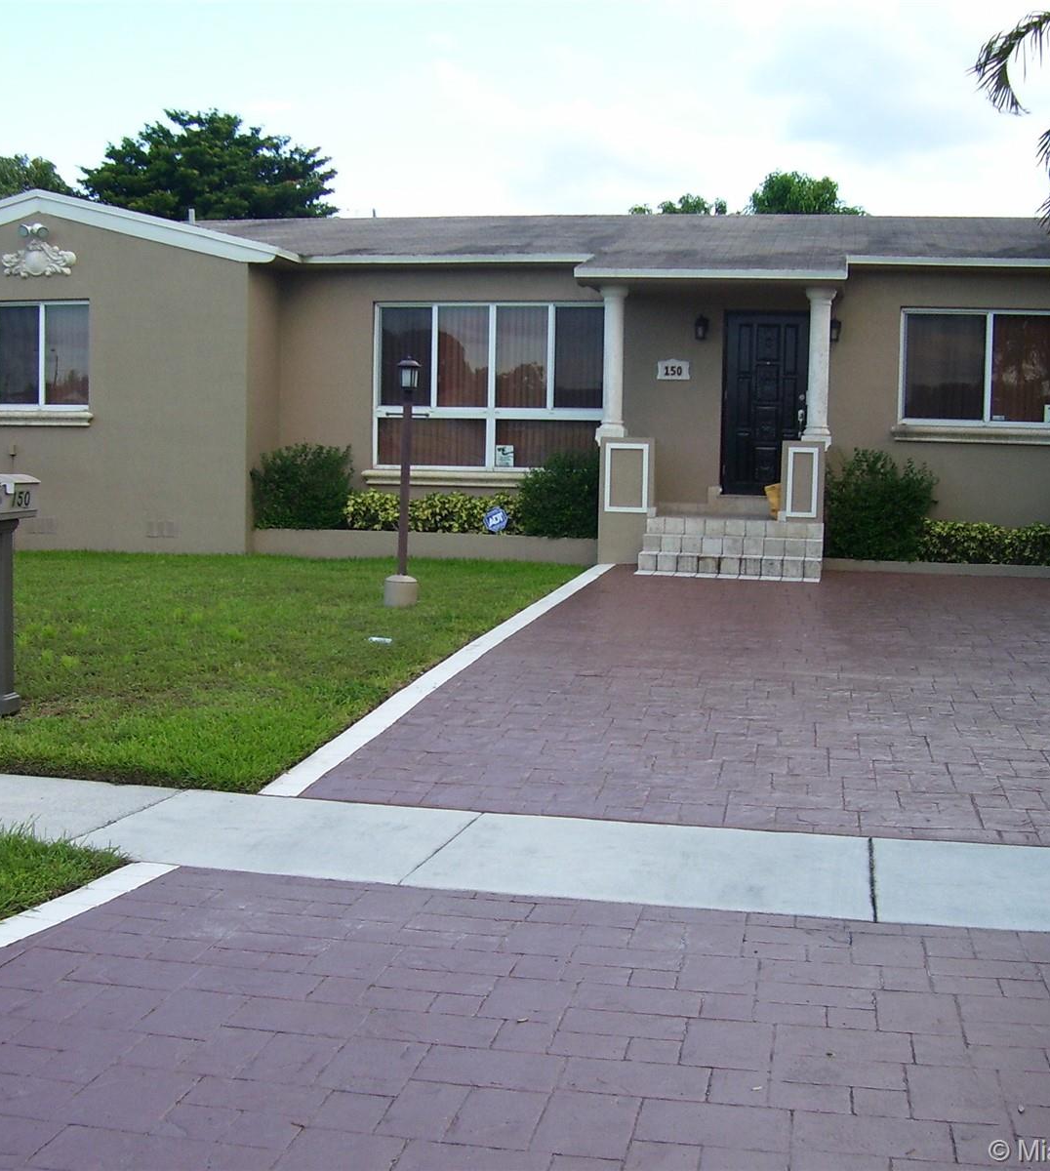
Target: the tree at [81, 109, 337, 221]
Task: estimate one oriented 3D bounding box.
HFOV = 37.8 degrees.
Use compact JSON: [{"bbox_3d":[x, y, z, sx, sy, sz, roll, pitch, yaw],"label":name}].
[{"bbox_3d":[-6.587,-6.213,32.999,6.300,7.800,6.300,2,7,11],"label":"tree"}]

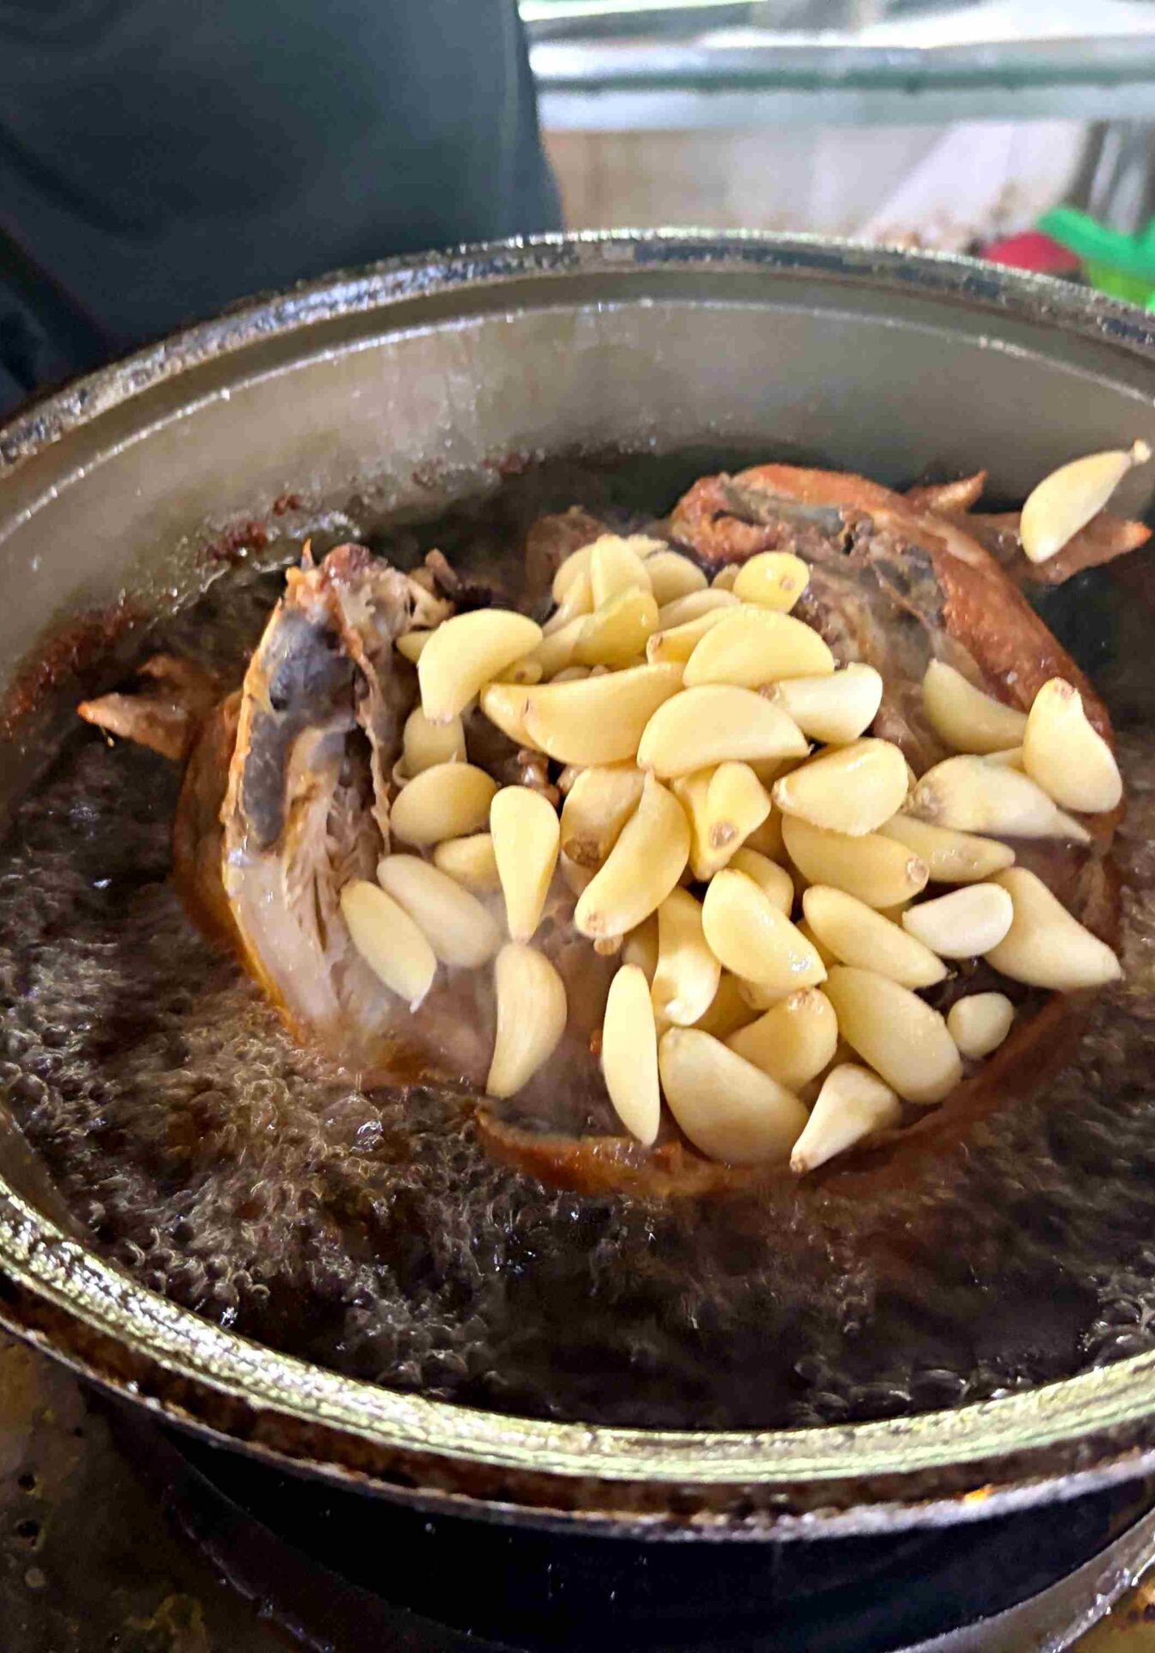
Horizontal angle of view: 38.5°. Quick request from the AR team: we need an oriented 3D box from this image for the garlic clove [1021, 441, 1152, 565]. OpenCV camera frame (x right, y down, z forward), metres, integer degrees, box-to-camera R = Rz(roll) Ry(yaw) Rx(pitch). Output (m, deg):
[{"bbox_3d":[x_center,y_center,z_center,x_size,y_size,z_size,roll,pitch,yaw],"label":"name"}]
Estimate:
[{"bbox_3d":[0.121,-0.077,0.393,0.040,0.015,0.015,-44,55,-7],"label":"garlic clove"}]

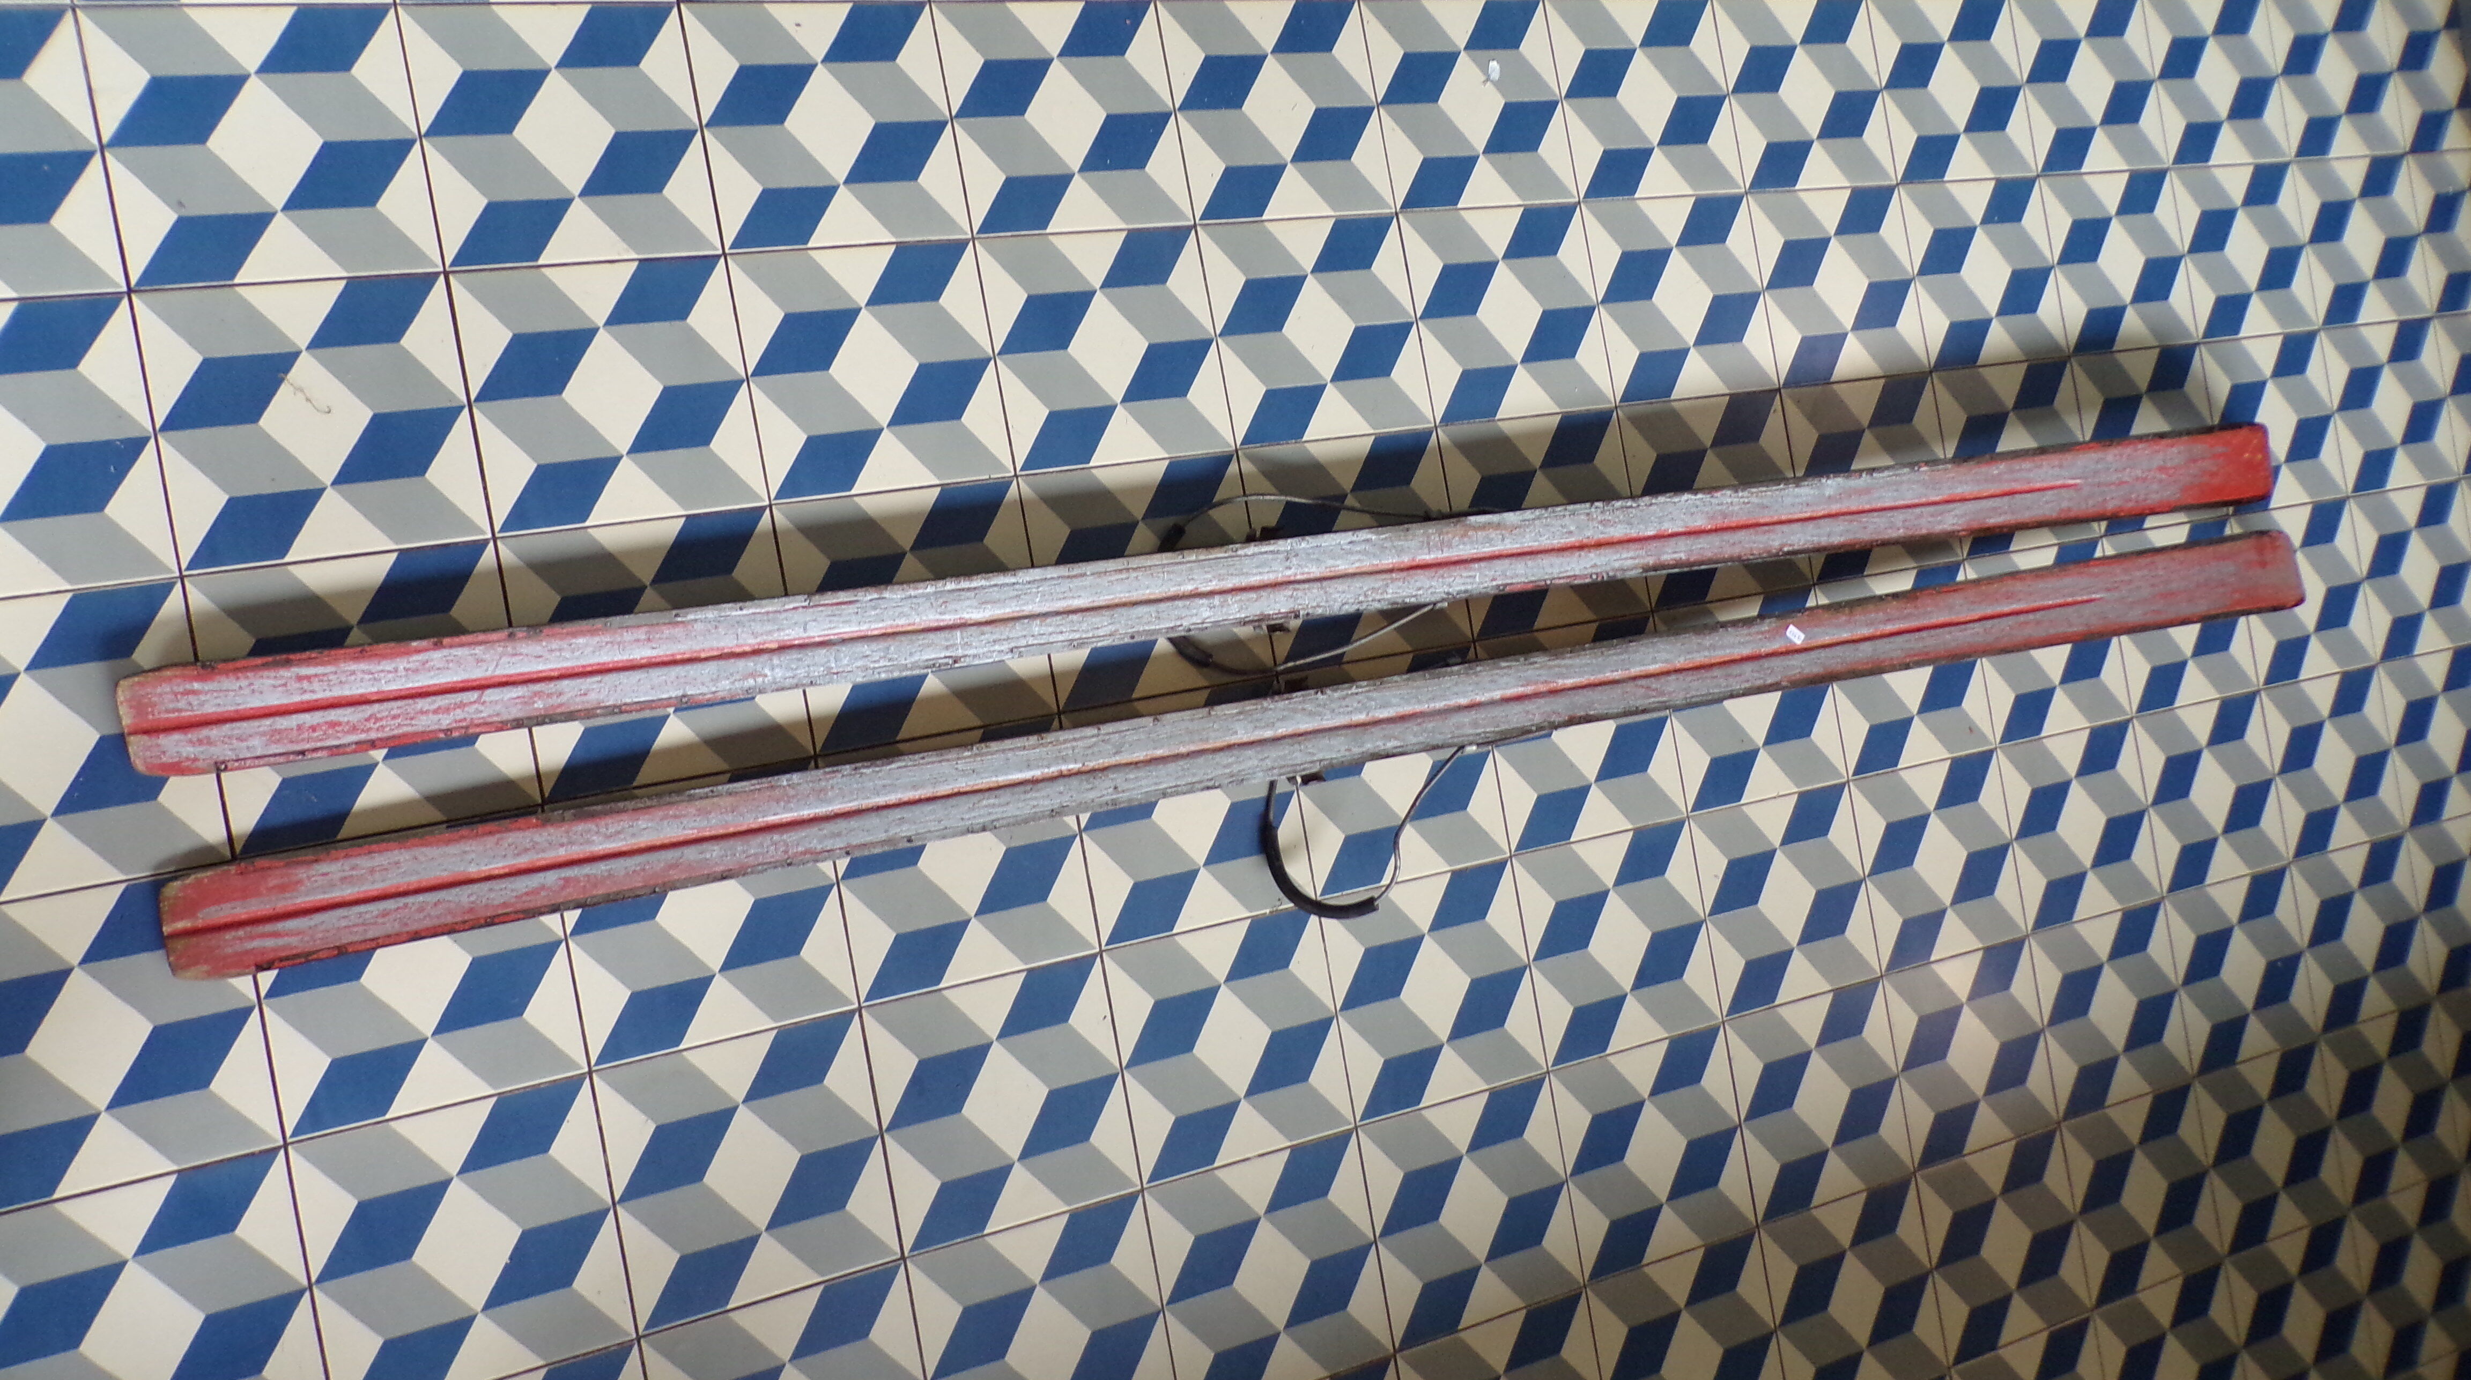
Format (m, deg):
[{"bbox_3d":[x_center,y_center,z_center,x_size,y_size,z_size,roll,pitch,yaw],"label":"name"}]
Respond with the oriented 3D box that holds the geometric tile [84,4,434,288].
[{"bbox_3d":[-0.690,-0.391,1.229,0.200,0.015,0.200,-10,90,-22],"label":"geometric tile"}]

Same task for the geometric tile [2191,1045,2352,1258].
[{"bbox_3d":[1.156,0.504,1.918,0.200,0.012,0.200,-10,90,-22],"label":"geometric tile"}]

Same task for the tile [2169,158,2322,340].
[{"bbox_3d":[1.168,-0.512,1.989,0.200,0.010,0.200,-10,90,-22],"label":"tile"}]

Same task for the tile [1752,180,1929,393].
[{"bbox_3d":[0.621,-0.417,1.763,0.199,0.012,0.199,-10,90,-22],"label":"tile"}]

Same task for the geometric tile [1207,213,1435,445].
[{"bbox_3d":[0.073,-0.322,1.537,0.199,0.012,0.199,-10,90,-22],"label":"geometric tile"}]

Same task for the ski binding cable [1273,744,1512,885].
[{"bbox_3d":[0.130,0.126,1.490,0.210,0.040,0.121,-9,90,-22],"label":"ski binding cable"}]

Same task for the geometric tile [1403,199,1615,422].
[{"bbox_3d":[0.256,-0.353,1.611,0.200,0.010,0.200,-10,90,-22],"label":"geometric tile"}]

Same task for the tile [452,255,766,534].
[{"bbox_3d":[-0.474,-0.227,1.307,0.198,0.012,0.198,-10,90,-22],"label":"tile"}]

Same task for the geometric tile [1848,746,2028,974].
[{"bbox_3d":[0.722,0.173,1.764,0.200,0.015,0.200,-10,90,-22],"label":"geometric tile"}]

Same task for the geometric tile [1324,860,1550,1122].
[{"bbox_3d":[0.180,0.267,1.538,0.198,0.012,0.198,-10,90,-22],"label":"geometric tile"}]

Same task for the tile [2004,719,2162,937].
[{"bbox_3d":[0.905,0.142,1.841,0.200,0.012,0.200,-10,90,-22],"label":"tile"}]

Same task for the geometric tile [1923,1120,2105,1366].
[{"bbox_3d":[0.792,0.569,1.764,0.200,0.010,0.200,-10,90,-22],"label":"geometric tile"}]

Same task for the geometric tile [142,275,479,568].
[{"bbox_3d":[-0.659,-0.194,1.230,0.198,0.012,0.198,-10,90,-22],"label":"geometric tile"}]

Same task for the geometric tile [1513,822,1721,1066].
[{"bbox_3d":[0.359,0.238,1.612,0.200,0.010,0.200,-10,90,-22],"label":"geometric tile"}]

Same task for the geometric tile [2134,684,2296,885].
[{"bbox_3d":[1.087,0.110,1.917,0.200,0.012,0.200,-10,90,-22],"label":"geometric tile"}]

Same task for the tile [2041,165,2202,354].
[{"bbox_3d":[0.983,-0.482,1.916,0.200,0.015,0.200,-10,90,-22],"label":"tile"}]

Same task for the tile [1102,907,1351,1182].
[{"bbox_3d":[-0.006,0.301,1.463,0.199,0.012,0.199,-10,90,-22],"label":"tile"}]

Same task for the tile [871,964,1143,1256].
[{"bbox_3d":[-0.189,0.333,1.387,0.199,0.012,0.199,-10,90,-22],"label":"tile"}]

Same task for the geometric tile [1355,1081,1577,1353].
[{"bbox_3d":[0.210,0.467,1.538,0.199,0.012,0.199,-10,90,-22],"label":"geometric tile"}]

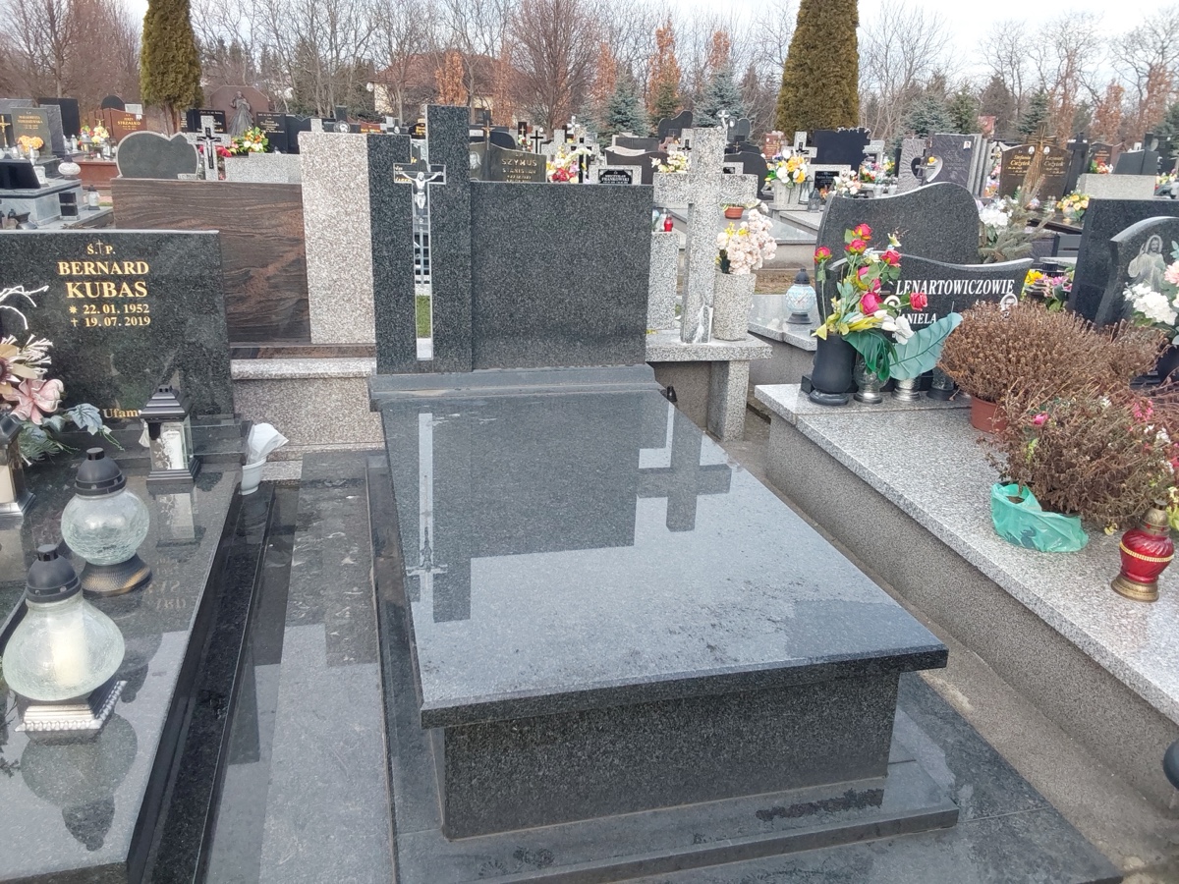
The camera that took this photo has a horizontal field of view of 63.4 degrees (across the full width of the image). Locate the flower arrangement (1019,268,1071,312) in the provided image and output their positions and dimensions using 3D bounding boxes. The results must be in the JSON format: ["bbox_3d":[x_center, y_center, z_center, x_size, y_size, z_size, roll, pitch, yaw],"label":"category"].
[{"bbox_3d":[2.822,-0.933,5.900,0.290,0.300,0.280,-3,20,-13],"label":"flower arrangement"}]

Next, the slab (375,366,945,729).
[{"bbox_3d":[-0.016,0.141,2.607,1.020,0.051,1.877,-3,20,-14],"label":"slab"}]

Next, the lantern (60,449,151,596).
[{"bbox_3d":[-1.126,0.173,2.218,0.192,0.326,0.192,-3,20,-13],"label":"lantern"}]

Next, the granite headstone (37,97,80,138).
[{"bbox_3d":[-9.770,-5.888,17.686,0.750,0.920,0.100,-3,18,-14],"label":"granite headstone"}]

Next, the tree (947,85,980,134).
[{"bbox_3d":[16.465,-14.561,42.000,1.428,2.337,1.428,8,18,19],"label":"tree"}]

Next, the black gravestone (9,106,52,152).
[{"bbox_3d":[-8.494,-4.729,14.509,0.660,0.780,0.200,-3,18,-14],"label":"black gravestone"}]

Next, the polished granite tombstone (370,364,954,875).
[{"bbox_3d":[-0.018,0.290,2.811,1.165,0.430,2.079,-3,20,-13],"label":"polished granite tombstone"}]

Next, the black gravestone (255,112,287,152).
[{"bbox_3d":[-5.753,-5.567,17.374,0.510,0.820,0.090,-1,19,-9],"label":"black gravestone"}]

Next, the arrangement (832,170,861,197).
[{"bbox_3d":[2.775,-2.785,10.300,0.315,0.308,0.280,-3,20,-13],"label":"arrangement"}]

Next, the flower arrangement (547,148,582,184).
[{"bbox_3d":[-0.261,-2.678,9.518,0.360,0.480,0.320,-3,18,-14],"label":"flower arrangement"}]

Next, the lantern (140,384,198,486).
[{"bbox_3d":[-1.278,-0.035,2.906,0.137,0.296,0.137,-3,18,-15],"label":"lantern"}]

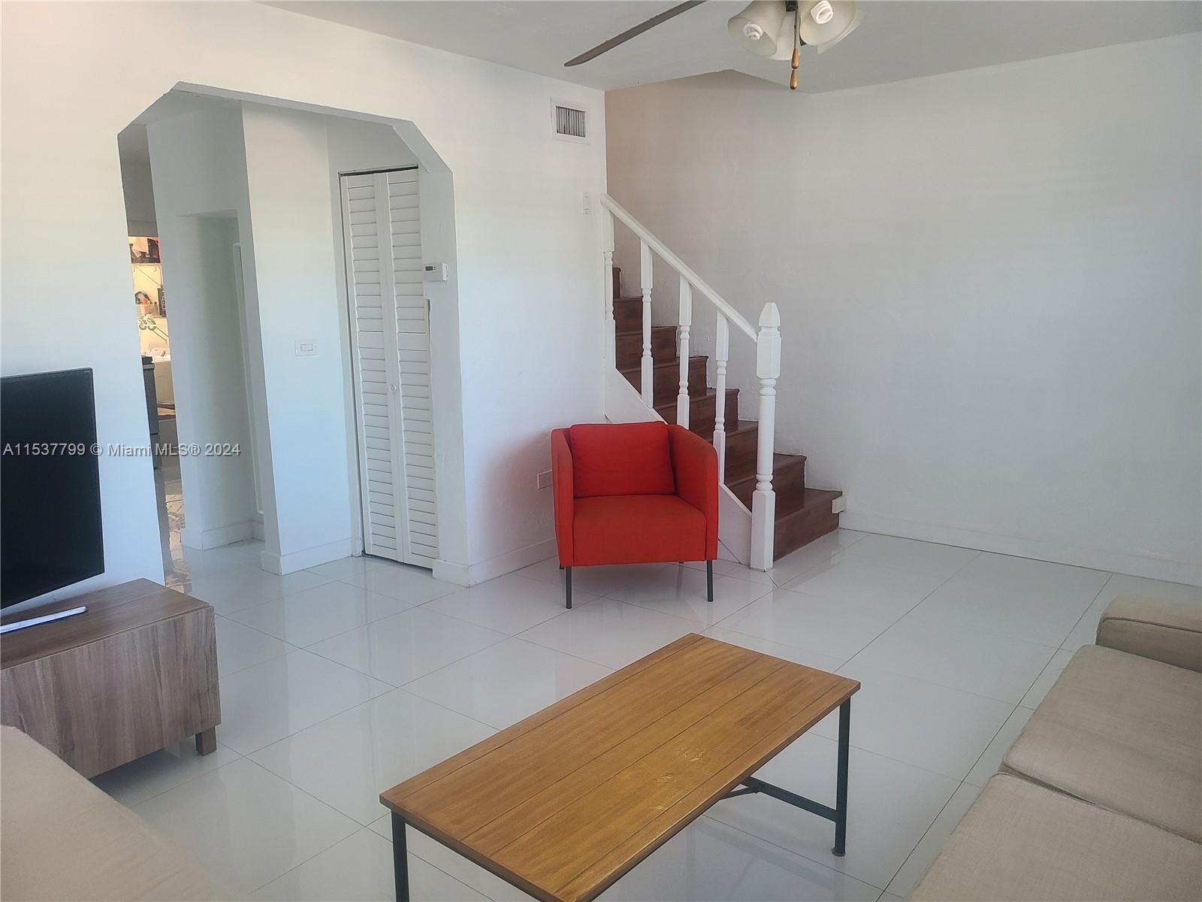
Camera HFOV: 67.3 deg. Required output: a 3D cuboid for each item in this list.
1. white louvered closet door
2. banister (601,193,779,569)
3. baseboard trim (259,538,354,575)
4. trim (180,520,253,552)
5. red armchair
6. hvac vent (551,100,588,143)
[{"bbox_3d":[-1.064,-0.390,4.604,0.618,1.987,0.041,8,13,37],"label":"white louvered closet door"},{"bbox_3d":[0.442,-0.398,4.788,1.056,1.927,0.079,8,13,37],"label":"banister"},{"bbox_3d":[-1.567,0.548,4.815,0.187,0.101,0.436,8,13,37],"label":"baseboard trim"},{"bbox_3d":[-2.229,0.472,5.256,0.237,0.101,0.322,8,13,37],"label":"trim"},{"bbox_3d":[0.137,0.277,4.403,0.700,0.750,0.730,-2,11,-7],"label":"red armchair"},{"bbox_3d":[-0.156,-1.686,4.633,0.023,0.196,0.297,8,13,37],"label":"hvac vent"}]

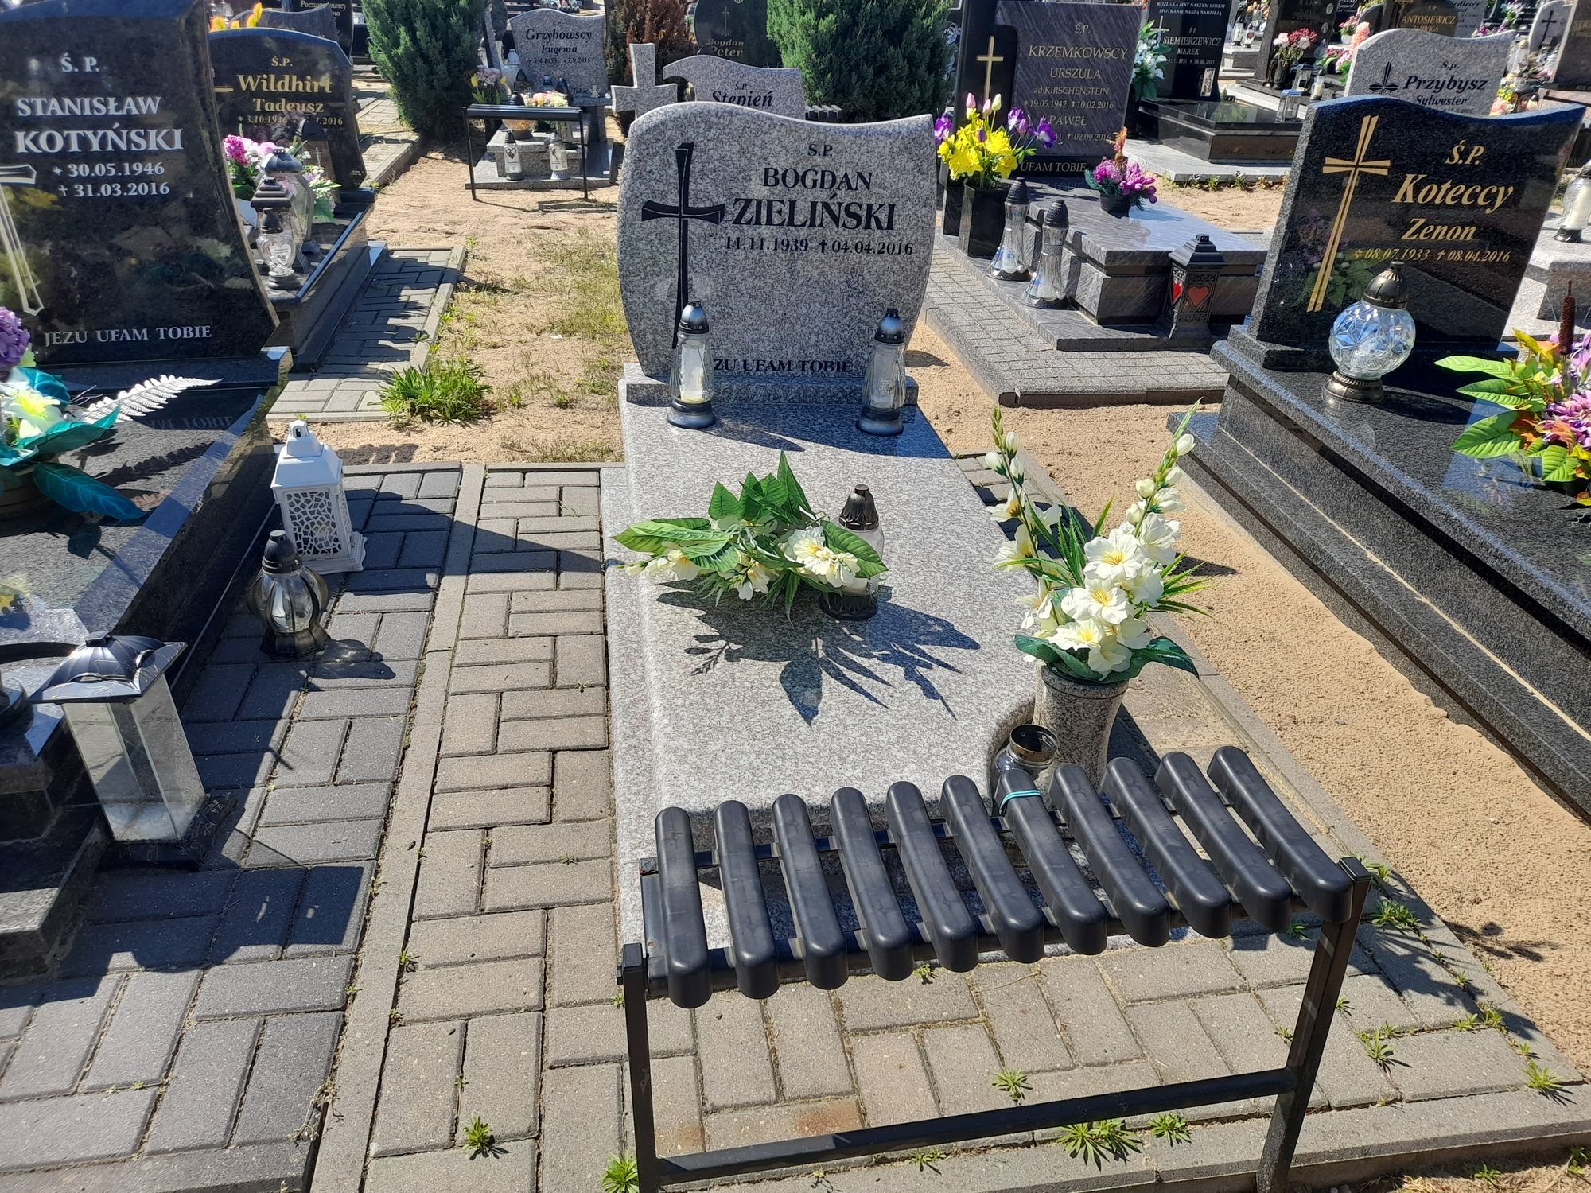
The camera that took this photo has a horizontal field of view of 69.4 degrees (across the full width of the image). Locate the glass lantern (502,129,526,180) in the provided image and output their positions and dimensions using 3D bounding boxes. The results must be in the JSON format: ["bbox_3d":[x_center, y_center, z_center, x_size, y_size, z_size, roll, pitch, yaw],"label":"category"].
[{"bbox_3d":[-1.706,-2.666,6.934,0.118,0.280,0.115,-3,30,-9],"label":"glass lantern"}]

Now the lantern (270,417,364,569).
[{"bbox_3d":[-1.108,-0.243,2.659,0.166,0.348,0.166,-5,30,-13],"label":"lantern"}]

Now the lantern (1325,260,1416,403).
[{"bbox_3d":[1.572,-0.729,3.128,0.226,0.358,0.226,-3,30,-9],"label":"lantern"}]

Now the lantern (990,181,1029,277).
[{"bbox_3d":[1.000,-1.669,5.212,0.190,0.425,0.180,-3,30,-9],"label":"lantern"}]

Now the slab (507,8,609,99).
[{"bbox_3d":[-1.729,-3.906,8.258,0.690,0.570,0.080,-10,32,-22],"label":"slab"}]

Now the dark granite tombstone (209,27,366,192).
[{"bbox_3d":[-2.365,-2.190,5.156,0.810,0.665,0.080,-5,30,-14],"label":"dark granite tombstone"}]

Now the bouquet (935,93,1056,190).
[{"bbox_3d":[0.929,-2.132,5.386,0.540,0.420,0.420,-3,30,-9],"label":"bouquet"}]

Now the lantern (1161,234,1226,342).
[{"bbox_3d":[1.545,-1.198,4.452,0.155,0.395,0.155,-3,30,-9],"label":"lantern"}]

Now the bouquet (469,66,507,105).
[{"bbox_3d":[-2.087,-3.430,7.772,0.270,0.310,0.240,-3,30,-9],"label":"bouquet"}]

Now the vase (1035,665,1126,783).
[{"bbox_3d":[0.458,0.245,1.920,0.148,0.288,0.148,-2,30,-10],"label":"vase"}]

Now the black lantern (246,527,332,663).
[{"bbox_3d":[-1.044,-0.012,2.351,0.160,0.255,0.160,-2,30,-10],"label":"black lantern"}]

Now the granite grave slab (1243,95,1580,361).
[{"bbox_3d":[1.798,-1.084,3.373,0.795,0.675,0.075,-1,30,-7],"label":"granite grave slab"}]

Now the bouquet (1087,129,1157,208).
[{"bbox_3d":[1.472,-1.890,5.131,0.320,0.340,0.270,-2,30,-10],"label":"bouquet"}]

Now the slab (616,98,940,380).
[{"bbox_3d":[-0.059,-0.927,3.033,0.808,0.690,0.075,-1,29,-7],"label":"slab"}]

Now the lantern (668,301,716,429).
[{"bbox_3d":[-0.262,-0.594,2.917,0.128,0.302,0.128,-2,30,-10],"label":"lantern"}]

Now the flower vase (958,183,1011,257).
[{"bbox_3d":[0.936,-1.864,5.686,0.170,0.325,0.165,-2,30,-10],"label":"flower vase"}]

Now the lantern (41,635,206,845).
[{"bbox_3d":[-1.033,0.216,1.795,0.165,0.350,0.165,-2,27,-3],"label":"lantern"}]

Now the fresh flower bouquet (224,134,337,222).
[{"bbox_3d":[-2.208,-1.812,4.918,0.480,0.340,0.310,-2,30,-10],"label":"fresh flower bouquet"}]

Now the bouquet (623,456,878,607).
[{"bbox_3d":[-0.082,-0.102,2.228,0.520,0.245,0.350,-3,30,-9],"label":"bouquet"}]

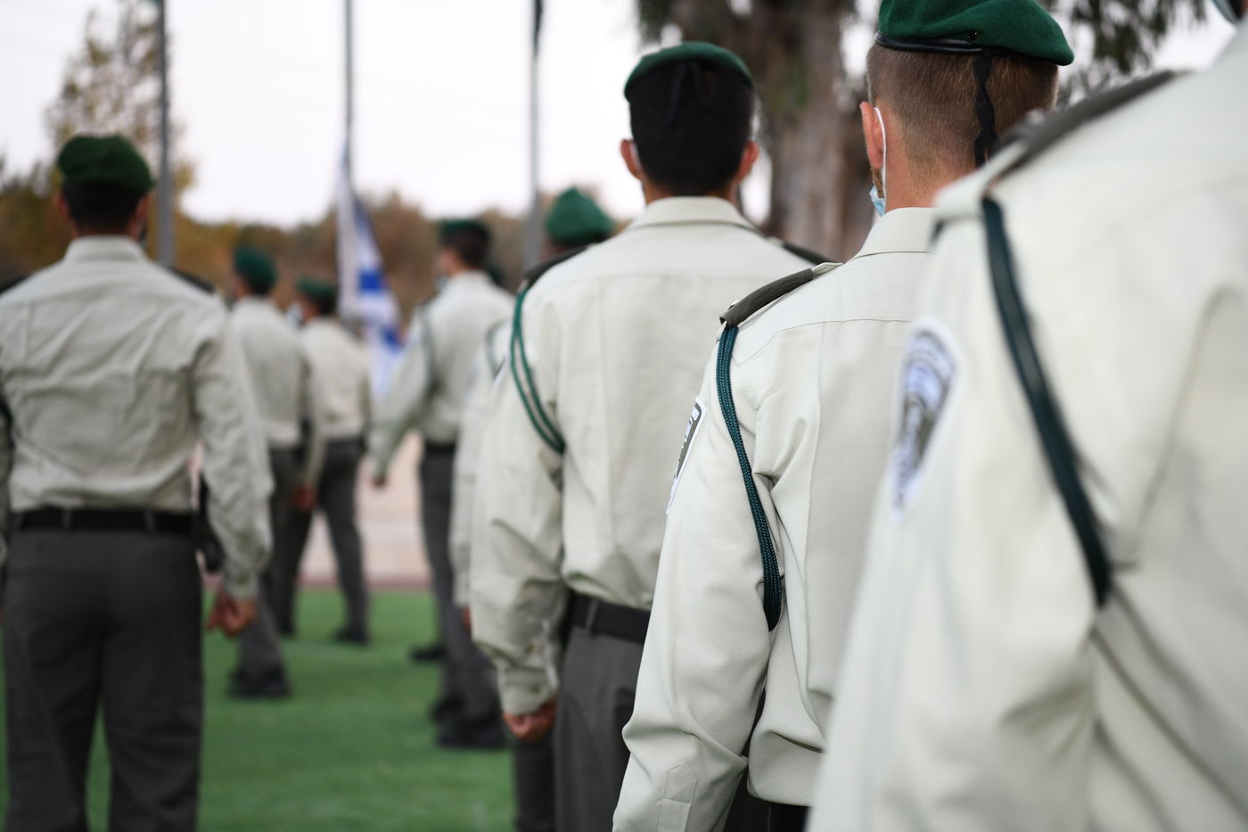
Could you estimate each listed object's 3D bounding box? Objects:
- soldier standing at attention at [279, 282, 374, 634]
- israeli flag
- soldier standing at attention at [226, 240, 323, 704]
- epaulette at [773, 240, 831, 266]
[{"bbox_3d":[-1.446,0.207,11.700,0.500,1.770,0.480,-1,1,-38],"label":"soldier standing at attention"},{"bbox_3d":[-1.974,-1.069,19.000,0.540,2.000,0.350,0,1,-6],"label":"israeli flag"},{"bbox_3d":[-1.417,0.218,9.700,0.520,1.790,0.450,-1,1,-37],"label":"soldier standing at attention"},{"bbox_3d":[0.266,-0.217,3.370,0.120,0.030,0.060,26,0,-2],"label":"epaulette"}]

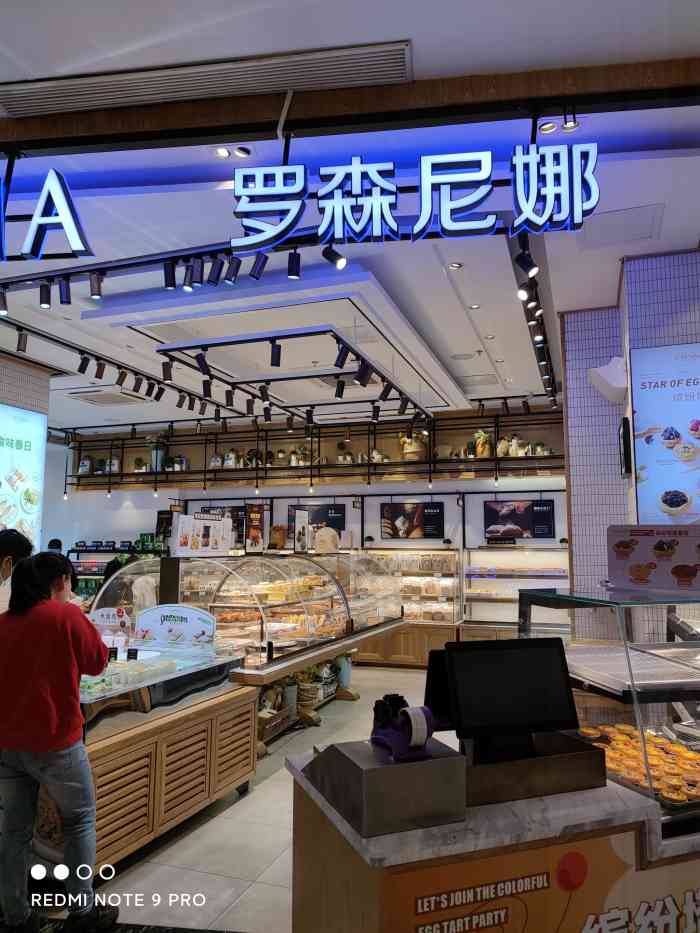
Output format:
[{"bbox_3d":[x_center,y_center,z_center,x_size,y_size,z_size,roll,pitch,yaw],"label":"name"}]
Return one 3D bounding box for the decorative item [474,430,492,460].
[{"bbox_3d":[1.837,-0.311,9.307,0.210,0.360,0.200,-2,-8,19],"label":"decorative item"}]

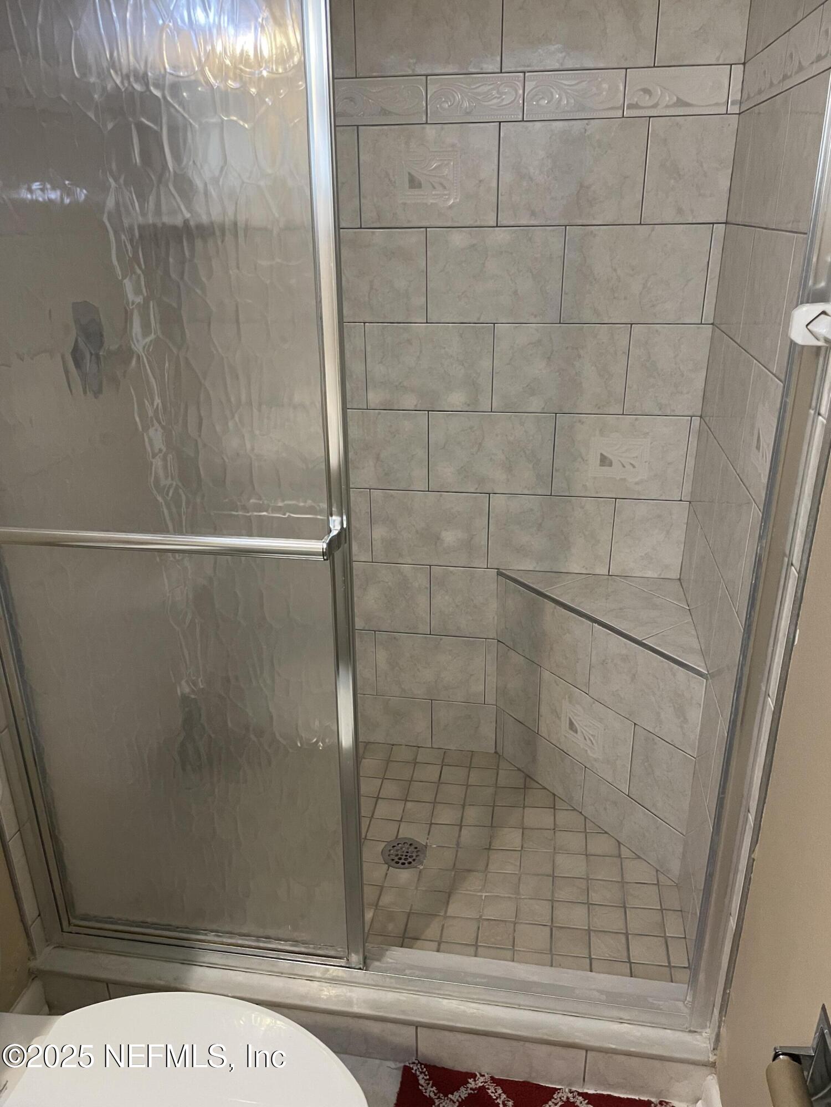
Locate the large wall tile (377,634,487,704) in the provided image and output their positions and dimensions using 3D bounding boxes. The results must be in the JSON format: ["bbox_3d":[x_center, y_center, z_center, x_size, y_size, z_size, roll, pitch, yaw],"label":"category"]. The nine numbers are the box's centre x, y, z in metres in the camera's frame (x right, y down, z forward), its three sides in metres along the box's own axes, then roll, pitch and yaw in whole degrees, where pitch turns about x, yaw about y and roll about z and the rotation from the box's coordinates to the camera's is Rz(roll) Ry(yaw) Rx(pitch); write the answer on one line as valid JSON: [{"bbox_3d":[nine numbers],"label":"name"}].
[{"bbox_3d":[0.041,0.311,2.273,0.299,0.201,0.010,3,24,9],"label":"large wall tile"}]

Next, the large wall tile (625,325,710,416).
[{"bbox_3d":[0.565,-0.411,1.868,0.169,0.201,0.010,3,24,9],"label":"large wall tile"}]

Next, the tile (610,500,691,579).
[{"bbox_3d":[0.577,-0.036,2.061,0.170,0.203,0.010,3,23,9],"label":"tile"}]

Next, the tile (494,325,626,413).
[{"bbox_3d":[0.335,-0.429,1.936,0.304,0.203,0.010,3,23,9],"label":"tile"}]

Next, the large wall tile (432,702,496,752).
[{"bbox_3d":[0.138,0.490,2.362,0.179,0.155,0.010,3,23,9],"label":"large wall tile"}]

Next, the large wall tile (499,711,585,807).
[{"bbox_3d":[0.337,0.551,2.212,0.010,0.142,0.304,-16,28,-32],"label":"large wall tile"}]

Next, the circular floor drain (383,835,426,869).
[{"bbox_3d":[-0.027,0.723,2.001,0.108,0.008,0.108,-1,23,0],"label":"circular floor drain"}]

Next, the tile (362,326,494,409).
[{"bbox_3d":[0.032,-0.441,1.969,0.300,0.202,0.009,3,23,9],"label":"tile"}]

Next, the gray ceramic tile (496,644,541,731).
[{"bbox_3d":[0.277,0.354,2.216,0.010,0.203,0.164,-16,28,-32],"label":"gray ceramic tile"}]

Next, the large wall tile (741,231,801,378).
[{"bbox_3d":[0.582,-0.422,1.373,0.009,0.203,0.297,3,23,9],"label":"large wall tile"}]

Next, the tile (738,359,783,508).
[{"bbox_3d":[0.563,-0.179,1.330,0.010,0.201,0.294,3,24,9],"label":"tile"}]

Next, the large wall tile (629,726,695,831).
[{"bbox_3d":[0.551,0.504,1.864,0.010,0.199,0.156,-18,28,-34],"label":"large wall tile"}]

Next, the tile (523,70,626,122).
[{"bbox_3d":[0.325,-0.939,1.705,0.200,0.085,0.009,3,23,9],"label":"tile"}]

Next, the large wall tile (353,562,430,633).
[{"bbox_3d":[-0.111,0.117,2.230,0.302,0.203,0.009,3,23,9],"label":"large wall tile"}]

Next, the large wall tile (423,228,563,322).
[{"bbox_3d":[0.178,-0.627,1.879,0.304,0.203,0.010,3,23,9],"label":"large wall tile"}]

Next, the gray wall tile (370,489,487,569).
[{"bbox_3d":[0.037,-0.064,2.144,0.304,0.203,0.010,3,23,9],"label":"gray wall tile"}]

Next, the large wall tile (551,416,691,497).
[{"bbox_3d":[0.484,-0.229,1.977,0.304,0.202,0.009,3,23,9],"label":"large wall tile"}]

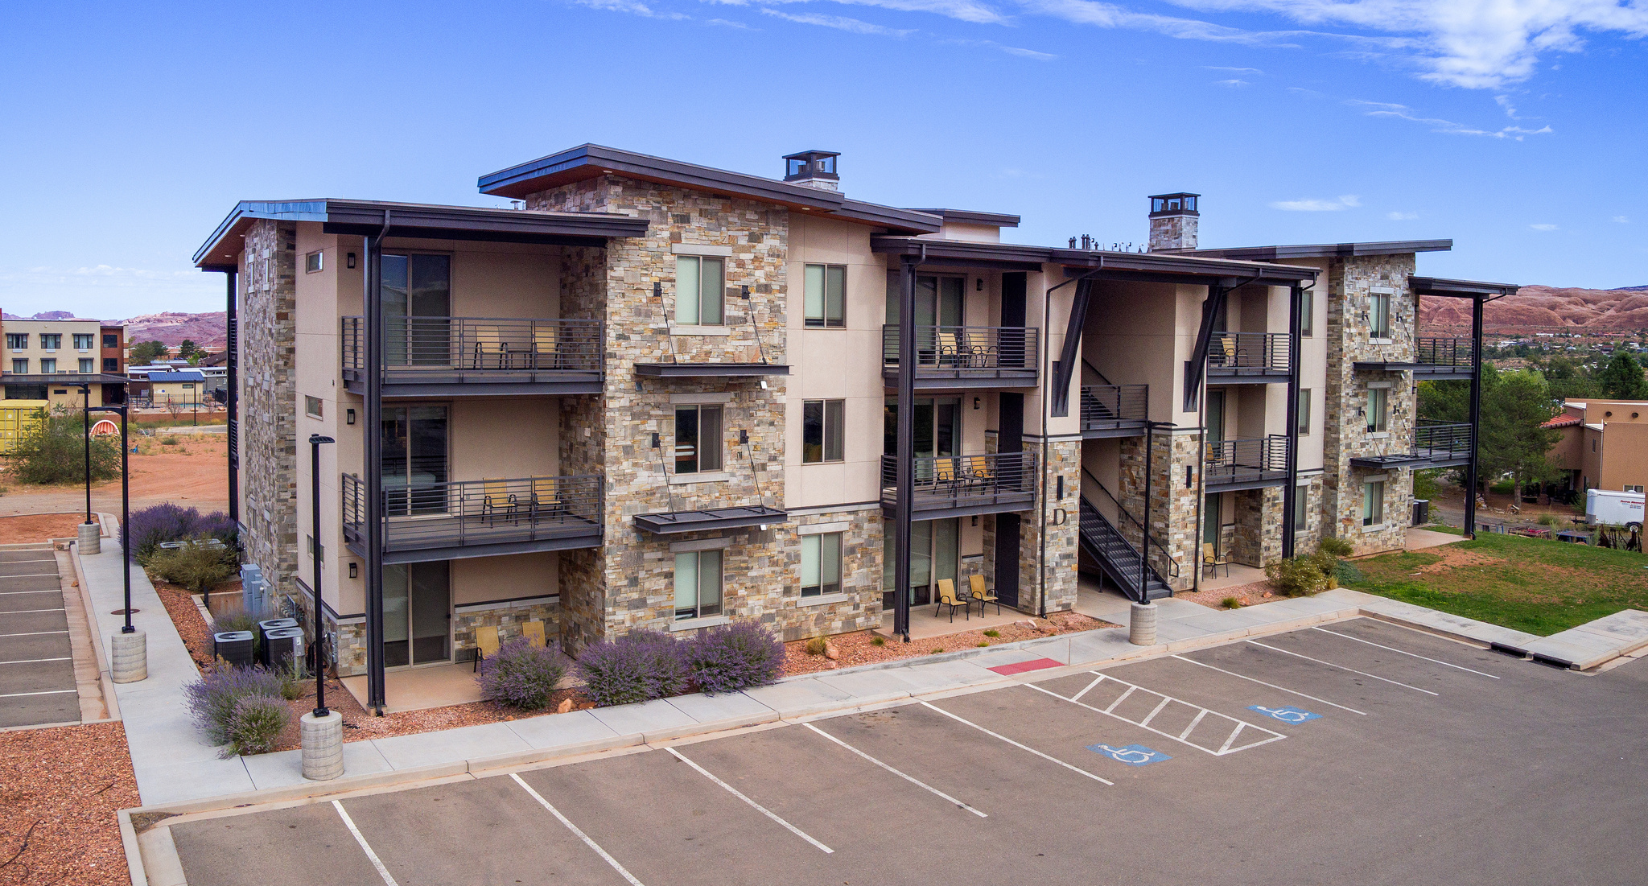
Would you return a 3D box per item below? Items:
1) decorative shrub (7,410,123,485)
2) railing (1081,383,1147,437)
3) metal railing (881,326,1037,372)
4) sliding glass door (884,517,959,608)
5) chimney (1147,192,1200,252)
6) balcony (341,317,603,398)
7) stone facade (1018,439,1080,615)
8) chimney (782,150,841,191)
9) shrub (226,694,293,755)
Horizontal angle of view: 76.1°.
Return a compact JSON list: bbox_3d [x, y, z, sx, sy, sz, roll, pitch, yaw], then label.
[{"bbox_3d":[-36.767,0.250,51.000,5.000,3.400,4.300,-3,6,-36],"label":"decorative shrub"},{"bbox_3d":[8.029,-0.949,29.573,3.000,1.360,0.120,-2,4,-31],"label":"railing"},{"bbox_3d":[3.493,-2.290,26.711,3.900,1.220,1.100,-2,4,-31],"label":"metal railing"},{"bbox_3d":[2.720,3.316,29.322,2.611,2.429,0.132,-2,5,-30],"label":"sliding glass door"},{"bbox_3d":[12.398,-7.826,37.300,0.920,2.000,1.500,-2,5,-29],"label":"chimney"},{"bbox_3d":[-7.250,-1.767,21.850,4.600,1.500,2.150,-2,5,-29],"label":"balcony"},{"bbox_3d":[6.124,2.245,28.830,1.437,4.716,0.860,-2,5,-30],"label":"stone facade"},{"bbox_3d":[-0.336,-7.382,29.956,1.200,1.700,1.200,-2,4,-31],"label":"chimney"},{"bbox_3d":[-9.863,4.928,18.350,1.080,0.860,1.050,-2,5,-28],"label":"shrub"}]

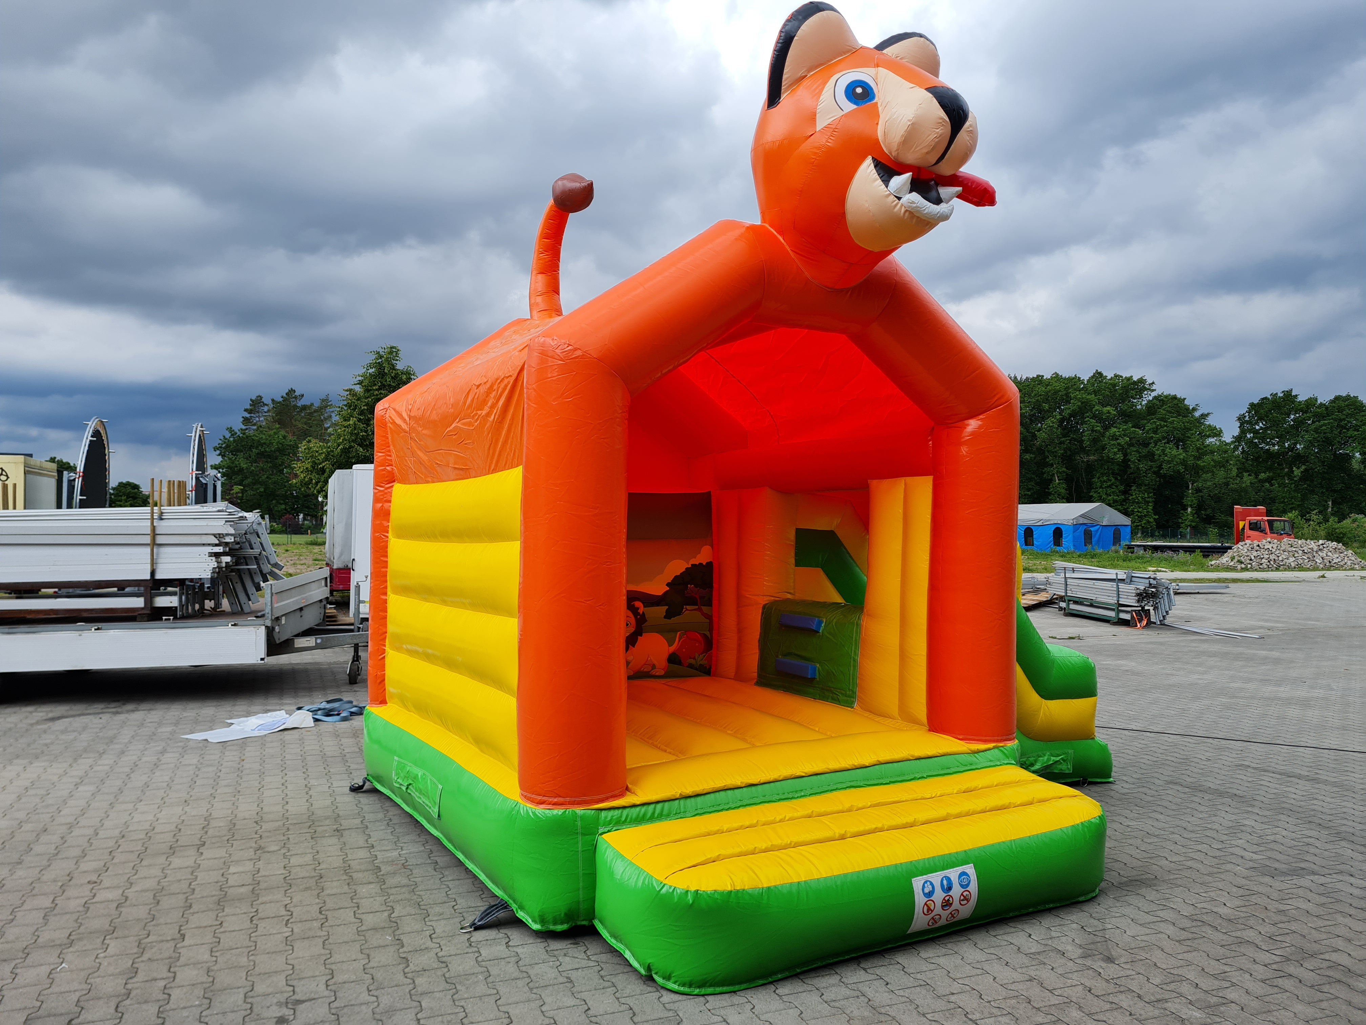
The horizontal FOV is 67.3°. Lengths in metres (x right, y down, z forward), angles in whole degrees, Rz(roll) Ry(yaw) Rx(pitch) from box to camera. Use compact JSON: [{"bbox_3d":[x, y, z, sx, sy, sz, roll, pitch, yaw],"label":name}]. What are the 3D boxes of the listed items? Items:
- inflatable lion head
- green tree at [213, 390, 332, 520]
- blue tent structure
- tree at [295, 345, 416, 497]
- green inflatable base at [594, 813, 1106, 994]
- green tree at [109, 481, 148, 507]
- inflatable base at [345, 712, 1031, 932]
[{"bbox_3d":[0.911,-1.761,4.945,1.080,1.320,1.320,1,-1,-30],"label":"inflatable lion head"},{"bbox_3d":[-44.977,-5.125,112.104,13.000,16.300,12.000,1,-1,0],"label":"green tree"},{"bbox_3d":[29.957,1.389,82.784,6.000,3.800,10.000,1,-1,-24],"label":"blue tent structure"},{"bbox_3d":[-17.408,-3.599,60.072,10.000,12.100,10.000,1,-1,0],"label":"tree"},{"bbox_3d":[0.938,1.612,4.780,2.680,0.430,0.950,1,-1,-30],"label":"green inflatable base"},{"bbox_3d":[-72.948,-0.385,135.016,6.000,7.500,6.000,1,-1,0],"label":"green tree"},{"bbox_3d":[-0.097,1.583,6.503,3.080,0.530,3.120,1,-1,-30],"label":"inflatable base"}]

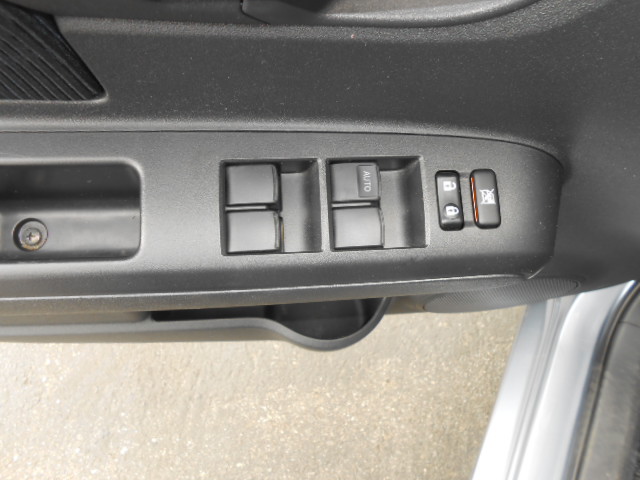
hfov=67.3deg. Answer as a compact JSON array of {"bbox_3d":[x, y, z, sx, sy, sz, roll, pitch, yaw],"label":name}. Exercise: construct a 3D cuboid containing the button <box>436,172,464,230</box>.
[{"bbox_3d":[0.070,-0.021,0.257,0.013,0.008,0.031,-2,83,-6],"label":"button"}]

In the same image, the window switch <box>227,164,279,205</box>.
[{"bbox_3d":[-0.035,-0.029,0.253,0.026,0.010,0.019,-2,83,-6],"label":"window switch"}]

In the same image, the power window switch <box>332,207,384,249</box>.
[{"bbox_3d":[0.021,-0.006,0.256,0.025,0.010,0.020,-2,83,-6],"label":"power window switch"}]

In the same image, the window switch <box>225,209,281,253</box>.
[{"bbox_3d":[-0.034,-0.004,0.251,0.026,0.010,0.020,-2,83,-6],"label":"window switch"}]

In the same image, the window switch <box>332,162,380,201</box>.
[{"bbox_3d":[0.019,-0.031,0.258,0.025,0.010,0.019,-2,83,-6],"label":"window switch"}]

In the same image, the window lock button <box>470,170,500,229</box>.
[{"bbox_3d":[0.089,-0.022,0.259,0.013,0.008,0.031,-2,83,-6],"label":"window lock button"}]

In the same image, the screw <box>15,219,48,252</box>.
[{"bbox_3d":[-0.177,-0.003,0.295,0.017,0.006,0.017,-2,83,-6],"label":"screw"}]

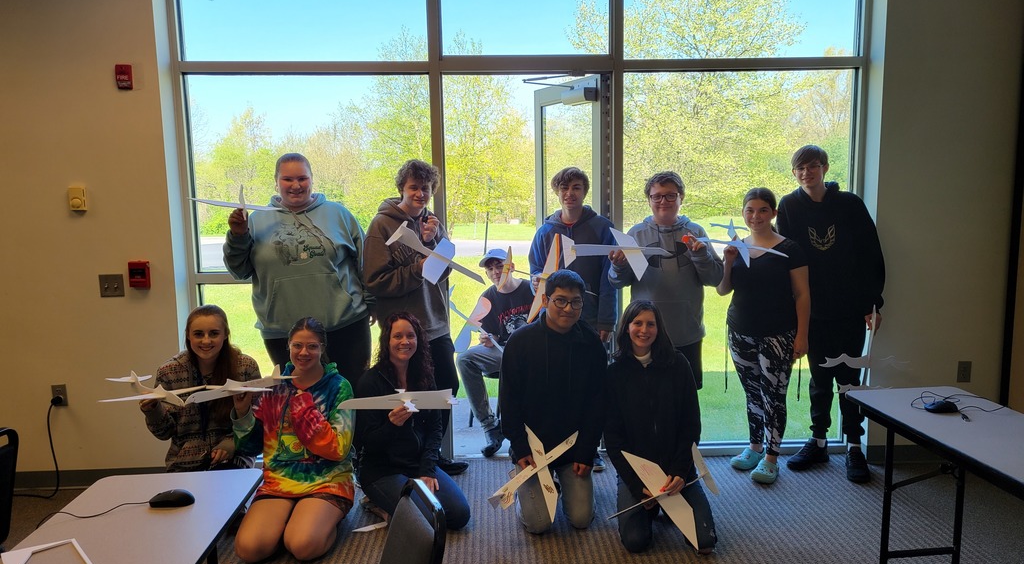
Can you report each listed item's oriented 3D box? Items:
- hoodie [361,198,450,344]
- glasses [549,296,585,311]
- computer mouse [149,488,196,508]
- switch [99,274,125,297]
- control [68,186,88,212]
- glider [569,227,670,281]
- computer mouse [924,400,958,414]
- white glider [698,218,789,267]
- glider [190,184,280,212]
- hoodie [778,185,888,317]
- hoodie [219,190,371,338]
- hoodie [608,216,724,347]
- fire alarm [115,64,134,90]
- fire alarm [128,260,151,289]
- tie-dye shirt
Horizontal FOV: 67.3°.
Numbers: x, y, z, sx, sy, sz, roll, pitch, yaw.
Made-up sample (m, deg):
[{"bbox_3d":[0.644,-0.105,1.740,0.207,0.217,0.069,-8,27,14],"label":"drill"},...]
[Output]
[{"bbox_3d":[-0.527,-0.062,3.844,0.450,0.690,0.350,-4,8,-22],"label":"hoodie"},{"bbox_3d":[0.236,0.089,3.429,0.140,0.046,0.140,1,8,-9],"label":"glasses"},{"bbox_3d":[-0.887,0.559,2.008,0.114,0.037,0.062,0,7,4],"label":"computer mouse"},{"bbox_3d":[-2.028,0.019,3.901,0.118,0.115,0.020,-1,7,-3],"label":"switch"},{"bbox_3d":[-2.171,-0.416,3.854,0.067,0.113,0.050,-1,7,-3],"label":"control"},{"bbox_3d":[0.464,-0.134,3.380,0.500,0.060,0.480,4,29,-21],"label":"glider"},{"bbox_3d":[1.506,0.433,2.695,0.112,0.037,0.062,0,7,3],"label":"computer mouse"},{"bbox_3d":[1.110,-0.176,3.720,0.460,0.110,0.440,12,19,-18],"label":"white glider"},{"bbox_3d":[-1.262,-0.369,3.550,0.450,0.110,0.420,7,12,-20],"label":"glider"},{"bbox_3d":[1.664,-0.170,4.030,0.520,0.690,0.310,1,8,15],"label":"hoodie"},{"bbox_3d":[-1.025,-0.079,3.677,0.690,0.690,0.380,-2,8,-8],"label":"hoodie"},{"bbox_3d":[0.723,-0.007,3.600,0.510,0.590,0.370,0,8,8],"label":"hoodie"},{"bbox_3d":[-1.899,-1.000,3.767,0.076,0.120,0.036,-1,7,-3],"label":"fire alarm"},{"bbox_3d":[-1.897,-0.036,3.919,0.088,0.126,0.045,-1,7,-3],"label":"fire alarm"},{"bbox_3d":[-0.971,0.672,3.434,0.510,0.585,0.380,-1,7,2],"label":"tie-dye shirt"}]

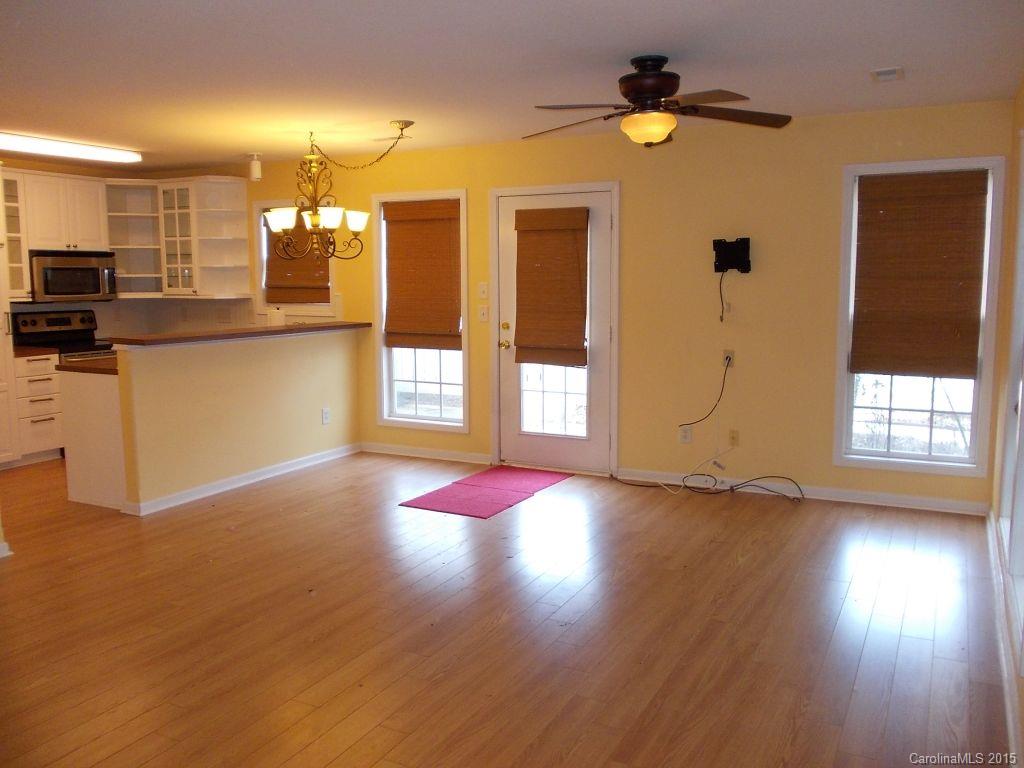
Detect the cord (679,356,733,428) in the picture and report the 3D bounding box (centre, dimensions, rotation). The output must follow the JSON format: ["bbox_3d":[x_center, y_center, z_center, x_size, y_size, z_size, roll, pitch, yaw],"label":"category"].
[{"bbox_3d":[1.299,0.062,5.605,0.340,0.495,0.045,3,8,28],"label":"cord"}]

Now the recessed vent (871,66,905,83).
[{"bbox_3d":[1.885,-1.545,4.153,0.150,0.015,0.260,3,8,28],"label":"recessed vent"}]

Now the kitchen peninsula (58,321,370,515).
[{"bbox_3d":[-2.083,0.137,6.182,0.850,1.100,2.215,3,8,28],"label":"kitchen peninsula"}]

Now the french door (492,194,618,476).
[{"bbox_3d":[0.315,-0.388,6.176,0.980,2.070,0.100,3,8,28],"label":"french door"}]

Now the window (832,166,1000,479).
[{"bbox_3d":[2.490,-0.396,5.128,0.862,1.895,0.110,3,8,28],"label":"window"}]

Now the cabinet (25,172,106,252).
[{"bbox_3d":[-3.927,-1.453,7.138,0.360,0.610,0.735,3,8,28],"label":"cabinet"}]

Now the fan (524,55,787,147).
[{"bbox_3d":[0.643,-1.323,3.888,1.270,0.385,1.270,3,8,28],"label":"fan"}]

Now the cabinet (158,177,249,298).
[{"bbox_3d":[-2.770,-1.319,7.502,0.750,1.050,0.340,3,8,28],"label":"cabinet"}]

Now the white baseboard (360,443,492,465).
[{"bbox_3d":[-0.727,0.571,6.757,1.270,0.085,0.015,3,8,28],"label":"white baseboard"}]

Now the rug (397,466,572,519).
[{"bbox_3d":[-0.142,0.725,5.750,0.660,0.012,1.280,3,8,28],"label":"rug"}]

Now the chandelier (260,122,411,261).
[{"bbox_3d":[-1.161,-1.279,5.555,1.140,0.830,0.710,3,8,28],"label":"chandelier"}]

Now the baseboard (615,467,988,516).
[{"bbox_3d":[1.803,0.697,5.494,2.350,0.090,0.020,3,8,28],"label":"baseboard"}]

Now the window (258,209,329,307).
[{"bbox_3d":[-1.899,-1.092,7.290,0.860,0.920,0.100,3,8,28],"label":"window"}]

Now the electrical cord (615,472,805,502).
[{"bbox_3d":[1.300,0.671,5.647,1.300,0.110,0.180,3,8,28],"label":"electrical cord"}]

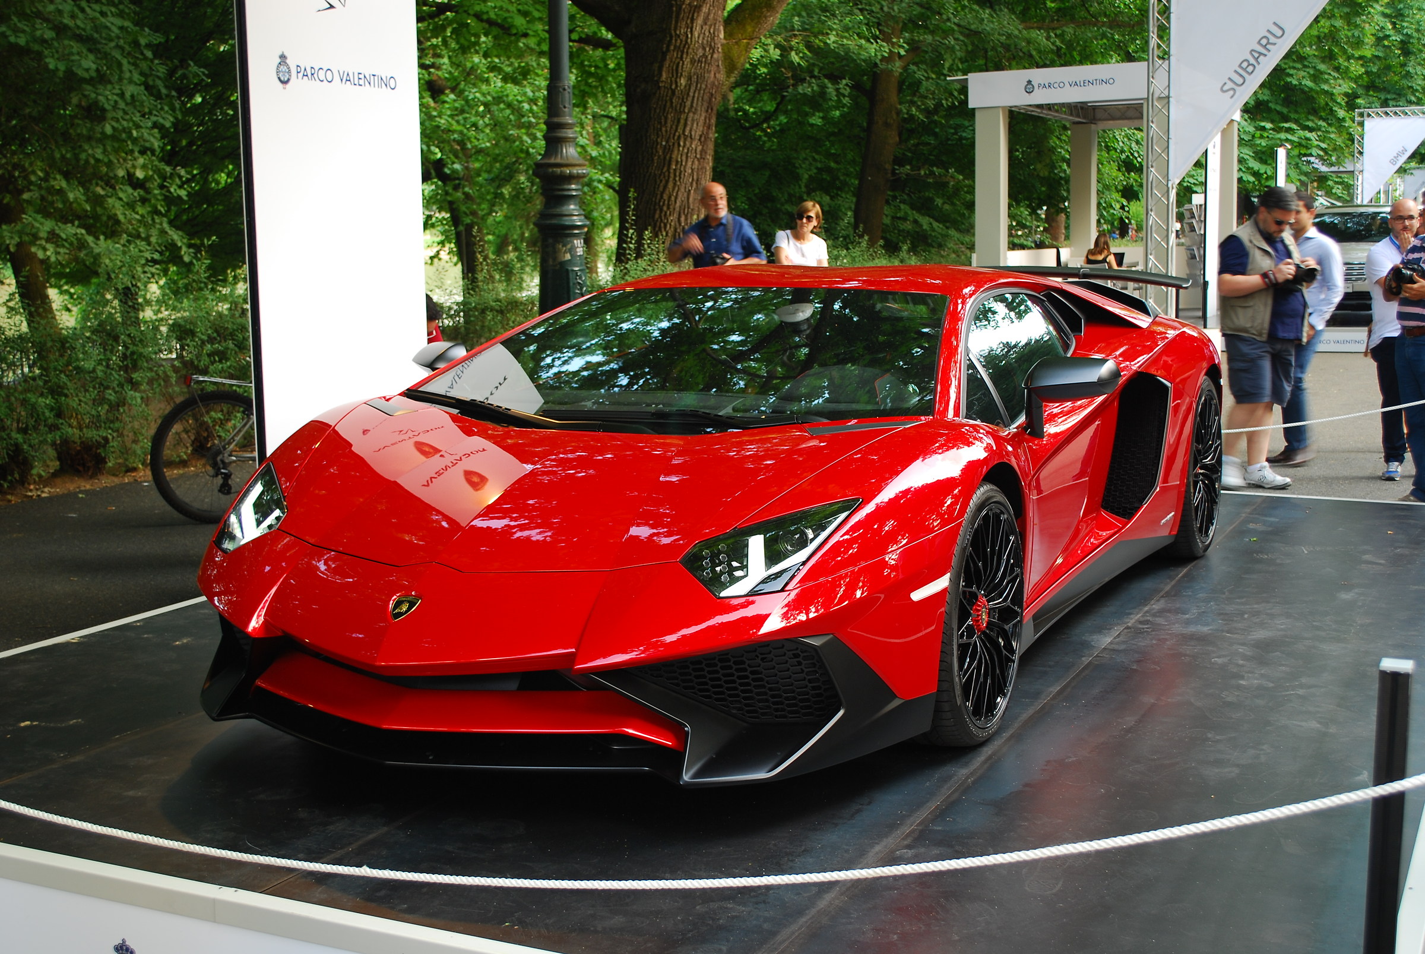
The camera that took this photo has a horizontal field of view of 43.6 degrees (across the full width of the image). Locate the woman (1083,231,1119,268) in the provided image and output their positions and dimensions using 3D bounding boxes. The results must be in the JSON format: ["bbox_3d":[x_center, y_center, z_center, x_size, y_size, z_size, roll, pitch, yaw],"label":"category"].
[{"bbox_3d":[4.803,-2.416,22.082,0.430,1.200,0.600,3,8,24],"label":"woman"}]

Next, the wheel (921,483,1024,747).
[{"bbox_3d":[0.558,0.323,4.282,0.255,0.660,0.660,3,9,25],"label":"wheel"}]

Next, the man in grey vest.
[{"bbox_3d":[3.253,-0.814,10.474,0.560,1.760,0.480,-8,11,-43],"label":"man in grey vest"}]

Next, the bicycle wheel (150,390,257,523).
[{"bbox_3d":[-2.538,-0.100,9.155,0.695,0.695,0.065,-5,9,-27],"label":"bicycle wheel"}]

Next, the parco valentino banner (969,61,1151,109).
[{"bbox_3d":[3.915,-4.370,19.920,2.280,0.385,0.100,4,9,31],"label":"parco valentino banner"}]

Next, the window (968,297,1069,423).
[{"bbox_3d":[0.913,-0.370,5.281,0.240,0.340,1.060,3,9,26],"label":"window"}]

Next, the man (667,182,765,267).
[{"bbox_3d":[0.037,-0.911,10.918,0.560,1.760,0.380,1,8,11],"label":"man"}]

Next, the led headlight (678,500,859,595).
[{"bbox_3d":[0.121,0.144,3.828,0.300,0.170,0.380,3,9,26],"label":"led headlight"}]

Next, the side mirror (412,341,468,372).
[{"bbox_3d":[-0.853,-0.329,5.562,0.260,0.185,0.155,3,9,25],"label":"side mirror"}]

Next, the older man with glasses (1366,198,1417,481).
[{"bbox_3d":[4.129,-0.825,10.762,0.500,1.690,0.380,-5,9,-28],"label":"older man with glasses"}]

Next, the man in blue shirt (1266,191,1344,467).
[{"bbox_3d":[3.842,-0.960,11.514,0.380,1.760,0.500,-3,8,-18],"label":"man in blue shirt"}]

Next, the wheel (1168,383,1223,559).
[{"bbox_3d":[1.701,-0.039,6.702,0.340,0.710,0.710,3,9,25],"label":"wheel"}]

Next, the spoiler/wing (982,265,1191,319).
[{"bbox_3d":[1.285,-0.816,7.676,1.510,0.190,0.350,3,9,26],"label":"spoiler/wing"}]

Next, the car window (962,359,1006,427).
[{"bbox_3d":[0.669,-0.213,4.670,0.130,0.200,0.380,3,9,26],"label":"car window"}]

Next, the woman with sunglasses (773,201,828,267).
[{"bbox_3d":[0.612,-1.062,12.312,0.460,1.660,0.300,1,8,9],"label":"woman with sunglasses"}]

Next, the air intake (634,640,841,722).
[{"bbox_3d":[0.052,0.424,3.712,0.440,0.190,0.140,1,8,7],"label":"air intake"}]

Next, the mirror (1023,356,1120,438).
[{"bbox_3d":[0.959,-0.208,4.786,0.270,0.225,0.190,3,9,26],"label":"mirror"}]

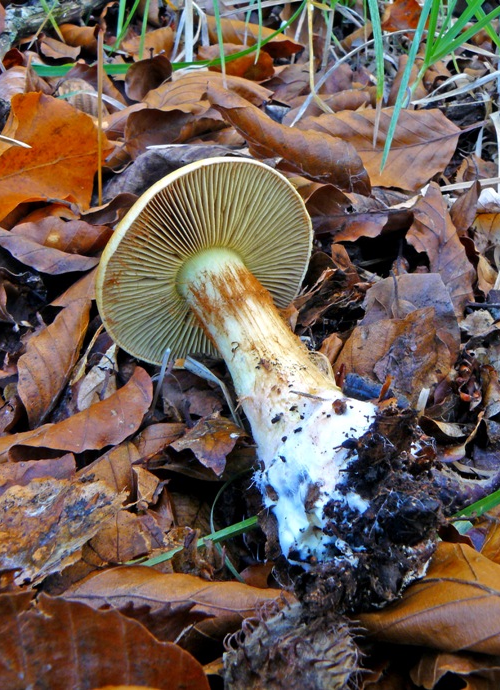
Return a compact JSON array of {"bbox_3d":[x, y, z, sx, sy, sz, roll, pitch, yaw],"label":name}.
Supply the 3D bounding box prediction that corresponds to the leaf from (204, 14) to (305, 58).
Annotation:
[{"bbox_3d":[0.003,-0.168,0.468,0.059,0.018,0.036,15,64,16],"label":"leaf"}]

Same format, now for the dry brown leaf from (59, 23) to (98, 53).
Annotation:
[{"bbox_3d":[-0.094,-0.169,0.471,0.020,0.011,0.017,0,63,0],"label":"dry brown leaf"}]

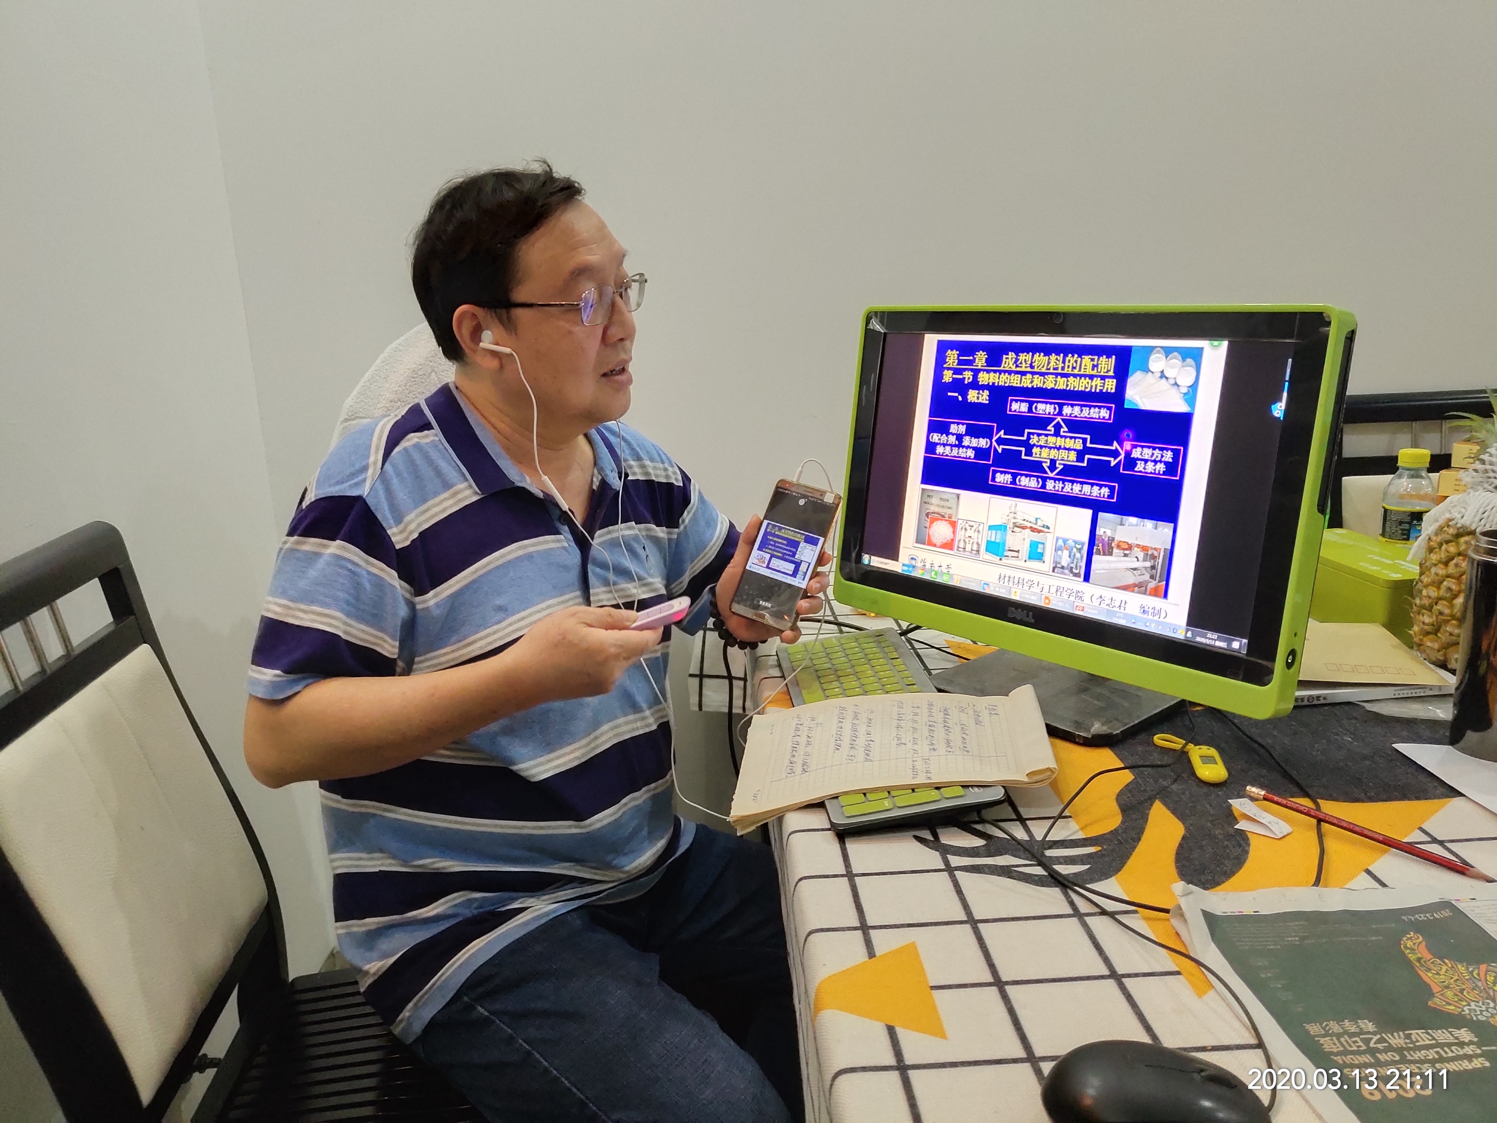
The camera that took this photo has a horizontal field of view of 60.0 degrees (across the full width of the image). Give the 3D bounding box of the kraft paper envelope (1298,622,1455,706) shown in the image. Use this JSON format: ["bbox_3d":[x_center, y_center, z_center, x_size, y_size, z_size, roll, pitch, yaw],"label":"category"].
[{"bbox_3d":[0.552,0.101,1.283,0.215,0.026,0.150,0,15,8],"label":"kraft paper envelope"}]

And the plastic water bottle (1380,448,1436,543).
[{"bbox_3d":[0.789,-0.046,1.550,0.068,0.172,0.068,-2,14,0],"label":"plastic water bottle"}]

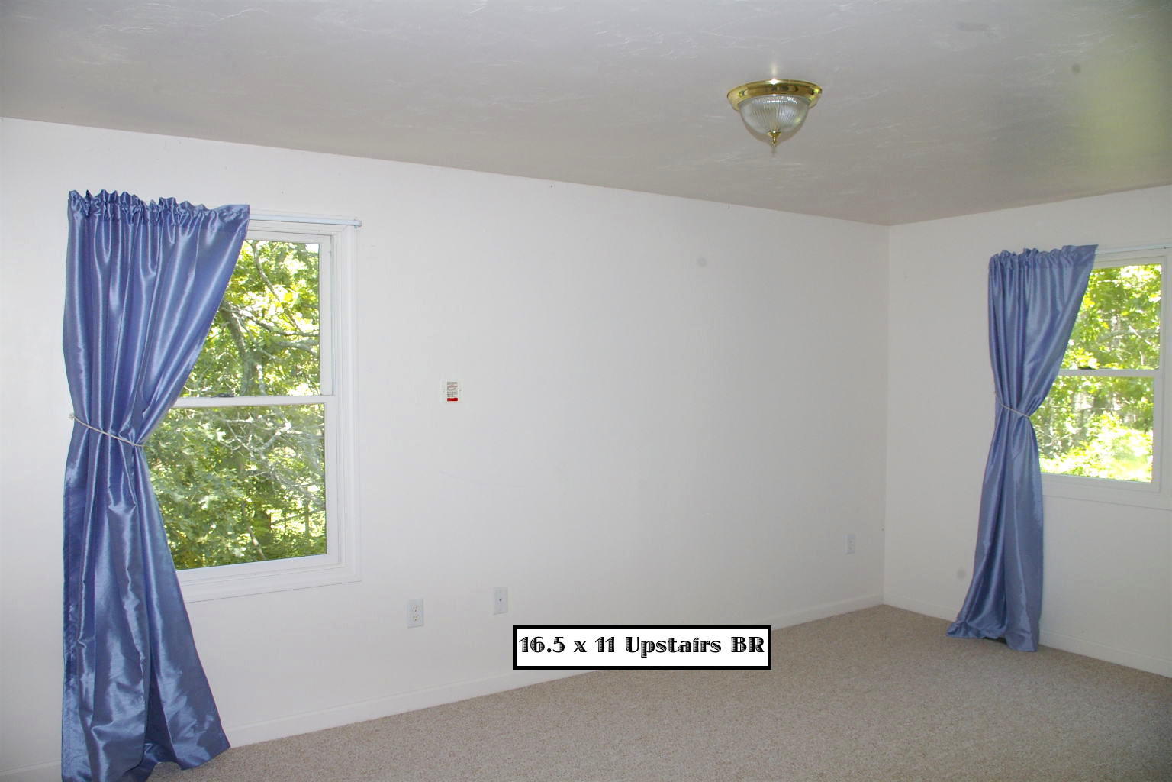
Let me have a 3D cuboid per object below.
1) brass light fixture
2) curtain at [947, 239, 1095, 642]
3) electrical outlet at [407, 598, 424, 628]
[{"bbox_3d":[0.568,-0.819,2.628,0.284,0.165,0.284,0,2,0],"label":"brass light fixture"},{"bbox_3d":[2.243,0.311,4.447,0.220,2.030,0.670,-1,2,-33],"label":"curtain"},{"bbox_3d":[-0.713,0.928,3.676,0.071,0.116,0.009,-1,2,-33],"label":"electrical outlet"}]

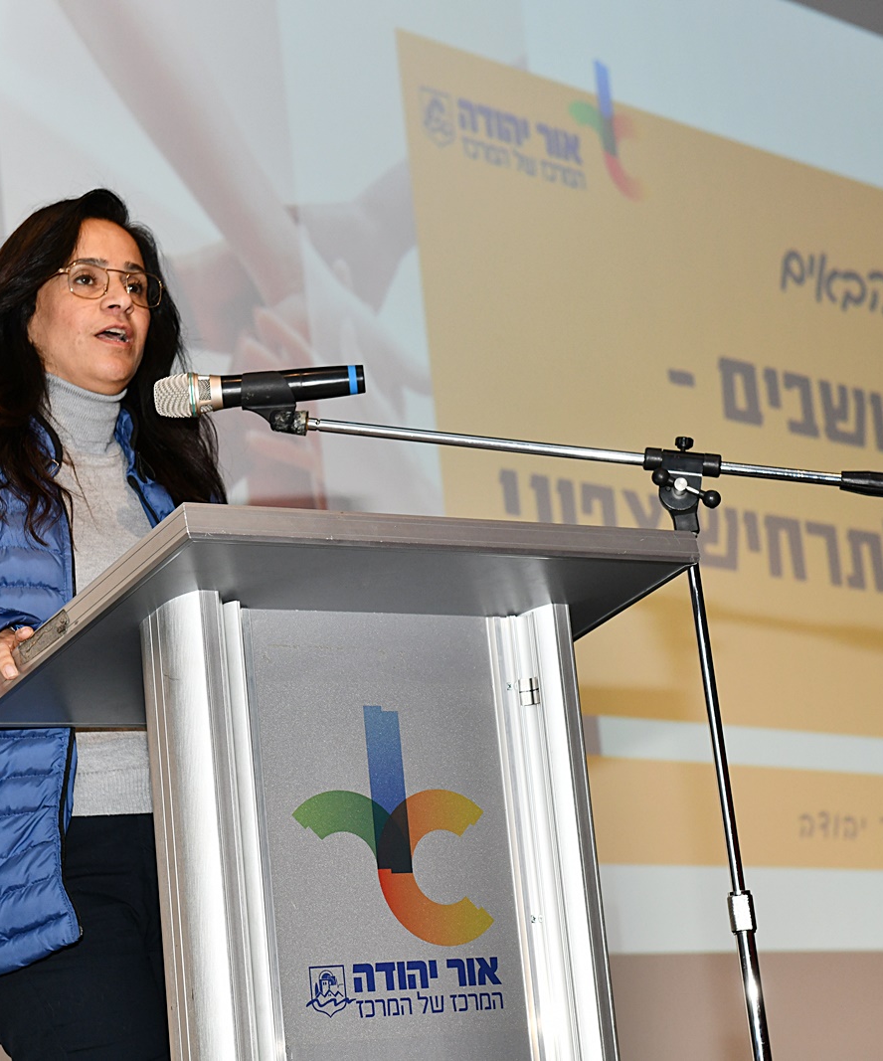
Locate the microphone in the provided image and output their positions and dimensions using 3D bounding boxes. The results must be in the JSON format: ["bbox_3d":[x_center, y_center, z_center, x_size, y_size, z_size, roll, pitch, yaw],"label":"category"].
[{"bbox_3d":[-0.216,-0.168,3.250,0.251,0.052,0.052,-5,-13,-3],"label":"microphone"}]

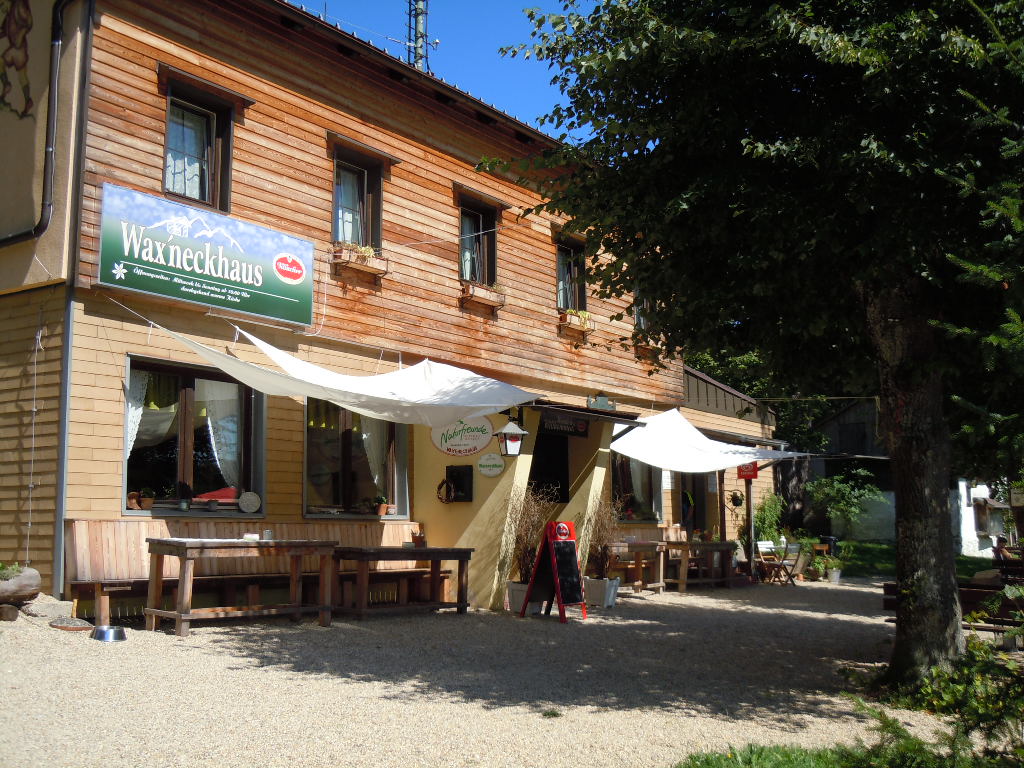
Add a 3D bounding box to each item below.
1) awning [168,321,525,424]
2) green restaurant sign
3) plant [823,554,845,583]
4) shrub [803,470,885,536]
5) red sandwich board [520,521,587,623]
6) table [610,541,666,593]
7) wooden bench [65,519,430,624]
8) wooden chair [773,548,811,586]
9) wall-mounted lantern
[{"bbox_3d":[-1.769,-0.046,13.499,1.600,1.150,5.300,-6,-9,34],"label":"awning"},{"bbox_3d":[-3.261,-1.333,12.629,0.120,1.015,2.978,-6,-9,34],"label":"green restaurant sign"},{"bbox_3d":[6.475,3.725,23.242,0.380,0.560,0.380,-6,-10,36],"label":"plant"},{"bbox_3d":[7.471,2.693,26.000,1.400,1.750,1.500,-6,-10,36],"label":"shrub"},{"bbox_3d":[0.472,2.119,13.159,0.540,1.080,0.620,-4,-9,28],"label":"red sandwich board"},{"bbox_3d":[1.601,2.728,16.855,0.580,0.760,1.850,-6,-9,34],"label":"table"},{"bbox_3d":[-2.443,1.993,12.569,0.540,0.972,5.060,-6,-10,36],"label":"wooden bench"},{"bbox_3d":[5.308,3.442,22.084,0.470,0.800,0.430,-4,-9,28],"label":"wooden chair"},{"bbox_3d":[-0.019,0.651,14.300,0.340,0.480,0.340,3,-8,-26],"label":"wall-mounted lantern"}]

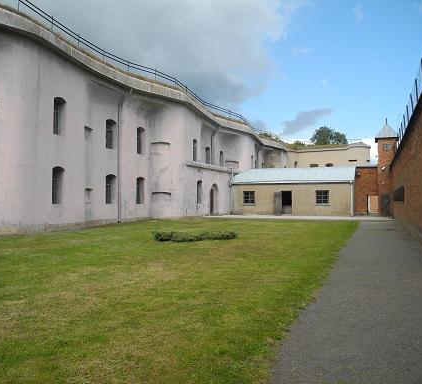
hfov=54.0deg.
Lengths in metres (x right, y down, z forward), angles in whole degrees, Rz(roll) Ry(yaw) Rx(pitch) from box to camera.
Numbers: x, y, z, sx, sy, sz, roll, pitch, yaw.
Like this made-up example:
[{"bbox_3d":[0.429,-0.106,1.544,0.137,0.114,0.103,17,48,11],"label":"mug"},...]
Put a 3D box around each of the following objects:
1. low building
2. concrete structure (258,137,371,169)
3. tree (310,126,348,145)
[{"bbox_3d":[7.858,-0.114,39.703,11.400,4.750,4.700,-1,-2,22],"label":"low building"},{"bbox_3d":[16.032,-2.164,60.959,16.000,10.200,10.500,-1,-2,22],"label":"concrete structure"},{"bbox_3d":[24.970,-8.666,88.283,8.200,10.500,8.200,0,-2,0],"label":"tree"}]

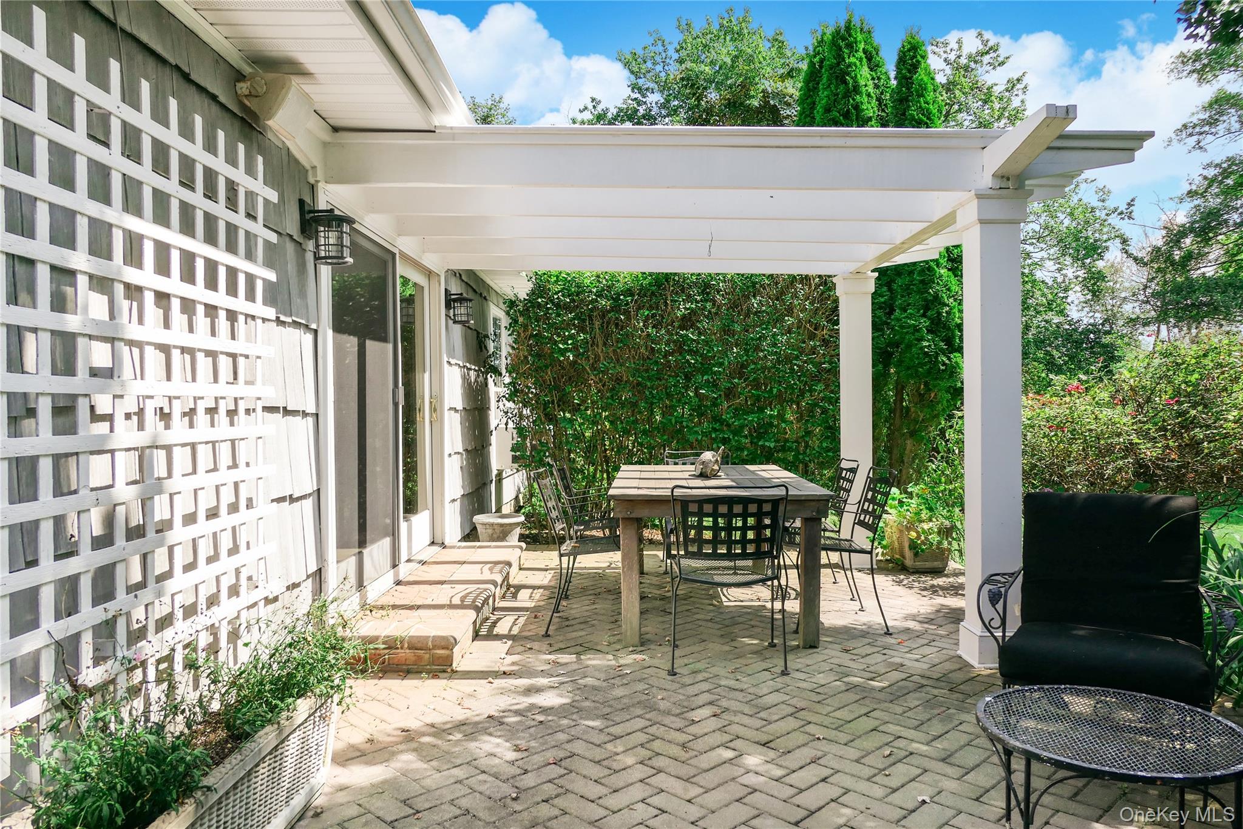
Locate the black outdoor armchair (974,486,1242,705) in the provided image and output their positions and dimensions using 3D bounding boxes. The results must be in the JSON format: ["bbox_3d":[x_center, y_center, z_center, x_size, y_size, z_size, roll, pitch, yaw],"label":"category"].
[{"bbox_3d":[1.650,0.715,2.860,0.720,0.880,0.780,0,0,26],"label":"black outdoor armchair"}]

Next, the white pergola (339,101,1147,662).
[{"bbox_3d":[0.530,-0.070,5.030,3.800,2.450,3.500,0,0,0],"label":"white pergola"}]

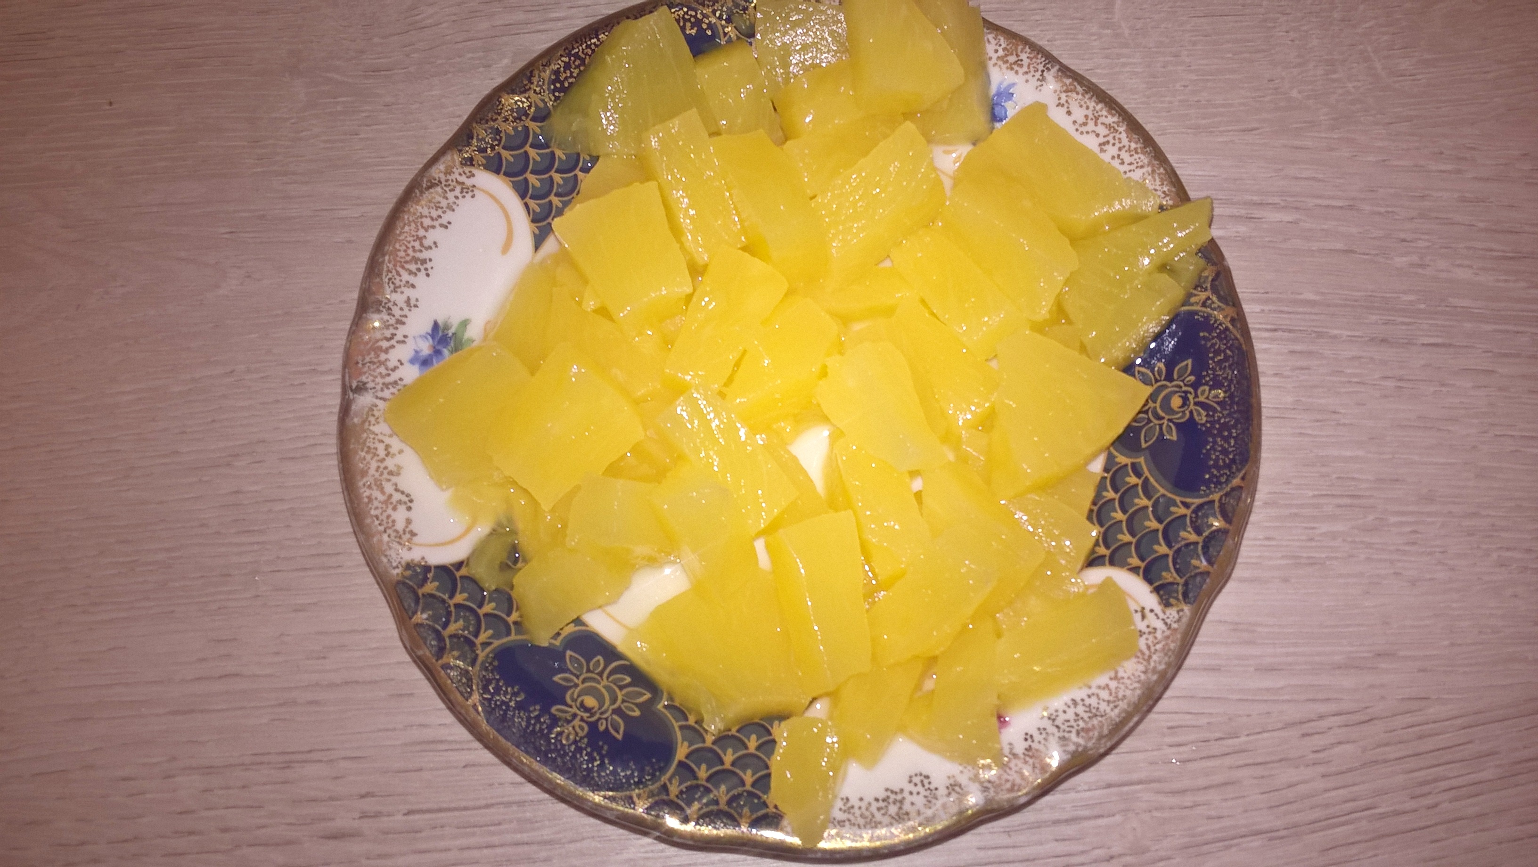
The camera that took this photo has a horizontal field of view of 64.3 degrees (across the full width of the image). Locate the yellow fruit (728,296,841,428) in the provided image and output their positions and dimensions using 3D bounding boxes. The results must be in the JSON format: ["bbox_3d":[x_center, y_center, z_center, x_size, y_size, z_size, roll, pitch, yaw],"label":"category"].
[{"bbox_3d":[0.003,-0.012,0.263,0.029,0.013,0.016,-42,79,-9],"label":"yellow fruit"}]

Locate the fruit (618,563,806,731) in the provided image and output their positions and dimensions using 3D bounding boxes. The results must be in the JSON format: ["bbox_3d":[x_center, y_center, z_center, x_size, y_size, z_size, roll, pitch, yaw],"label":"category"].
[{"bbox_3d":[-0.011,0.046,0.246,0.032,0.012,0.029,-17,71,-6],"label":"fruit"}]

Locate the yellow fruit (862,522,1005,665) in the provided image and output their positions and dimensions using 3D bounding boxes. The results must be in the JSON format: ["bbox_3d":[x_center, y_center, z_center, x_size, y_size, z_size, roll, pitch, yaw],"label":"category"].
[{"bbox_3d":[0.033,0.034,0.247,0.019,0.012,0.033,31,78,8],"label":"yellow fruit"}]

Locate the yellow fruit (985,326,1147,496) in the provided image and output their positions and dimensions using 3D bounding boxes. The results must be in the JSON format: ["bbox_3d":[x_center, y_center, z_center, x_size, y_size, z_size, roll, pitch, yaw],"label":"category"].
[{"bbox_3d":[0.062,-0.002,0.255,0.031,0.012,0.036,7,76,8],"label":"yellow fruit"}]

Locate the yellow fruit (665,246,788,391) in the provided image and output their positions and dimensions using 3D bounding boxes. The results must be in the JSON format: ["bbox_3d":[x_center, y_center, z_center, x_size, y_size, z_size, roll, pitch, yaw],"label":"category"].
[{"bbox_3d":[-0.008,-0.022,0.262,0.017,0.012,0.029,22,77,6],"label":"yellow fruit"}]

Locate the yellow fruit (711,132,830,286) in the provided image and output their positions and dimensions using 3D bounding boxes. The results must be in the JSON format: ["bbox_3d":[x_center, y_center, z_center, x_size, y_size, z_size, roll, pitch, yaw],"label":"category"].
[{"bbox_3d":[0.002,-0.047,0.270,0.017,0.013,0.035,-22,76,-5],"label":"yellow fruit"}]

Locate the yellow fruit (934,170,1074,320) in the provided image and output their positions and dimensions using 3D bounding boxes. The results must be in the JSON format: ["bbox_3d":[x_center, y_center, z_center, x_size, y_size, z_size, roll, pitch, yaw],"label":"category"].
[{"bbox_3d":[0.053,-0.040,0.266,0.016,0.012,0.035,-38,78,-8],"label":"yellow fruit"}]

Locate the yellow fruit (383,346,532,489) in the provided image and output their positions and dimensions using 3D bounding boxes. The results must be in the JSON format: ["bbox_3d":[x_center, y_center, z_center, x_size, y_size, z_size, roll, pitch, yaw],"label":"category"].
[{"bbox_3d":[-0.061,-0.003,0.258,0.029,0.012,0.021,-38,82,-15],"label":"yellow fruit"}]

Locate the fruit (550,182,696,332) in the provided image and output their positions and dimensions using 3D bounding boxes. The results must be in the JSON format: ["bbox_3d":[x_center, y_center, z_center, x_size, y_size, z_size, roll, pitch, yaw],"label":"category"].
[{"bbox_3d":[-0.030,-0.036,0.269,0.024,0.013,0.028,-22,76,-5],"label":"fruit"}]

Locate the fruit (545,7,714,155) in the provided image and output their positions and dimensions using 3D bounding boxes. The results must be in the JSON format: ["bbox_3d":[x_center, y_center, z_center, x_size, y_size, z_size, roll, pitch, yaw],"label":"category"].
[{"bbox_3d":[-0.033,-0.073,0.274,0.034,0.012,0.034,-20,88,-6],"label":"fruit"}]

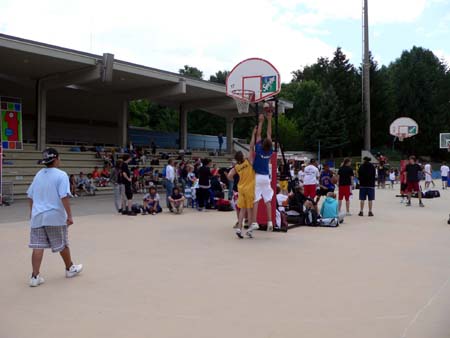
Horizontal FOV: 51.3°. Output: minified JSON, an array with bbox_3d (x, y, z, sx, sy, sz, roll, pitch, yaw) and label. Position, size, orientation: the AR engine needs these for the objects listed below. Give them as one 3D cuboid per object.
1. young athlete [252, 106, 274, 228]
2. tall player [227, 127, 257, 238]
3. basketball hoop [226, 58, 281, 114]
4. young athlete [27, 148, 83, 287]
[{"bbox_3d":[0.790,0.000,9.600,0.470,2.530,0.500,0,0,-8],"label":"young athlete"},{"bbox_3d":[0.338,0.300,9.580,0.540,2.300,0.470,0,0,24],"label":"tall player"},{"bbox_3d":[0.455,-1.800,10.020,1.370,1.260,0.660,0,0,31],"label":"basketball hoop"},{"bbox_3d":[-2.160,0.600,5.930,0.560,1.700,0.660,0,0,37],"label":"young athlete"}]

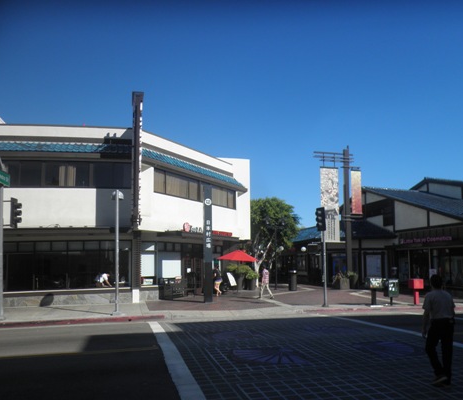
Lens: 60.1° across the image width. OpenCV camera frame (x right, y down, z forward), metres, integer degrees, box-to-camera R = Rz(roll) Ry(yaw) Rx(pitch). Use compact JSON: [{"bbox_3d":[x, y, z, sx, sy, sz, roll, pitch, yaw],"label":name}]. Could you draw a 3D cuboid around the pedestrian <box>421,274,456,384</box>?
[{"bbox_3d":[3.239,2.025,6.280,0.520,1.690,0.420,1,-9,-9],"label":"pedestrian"}]

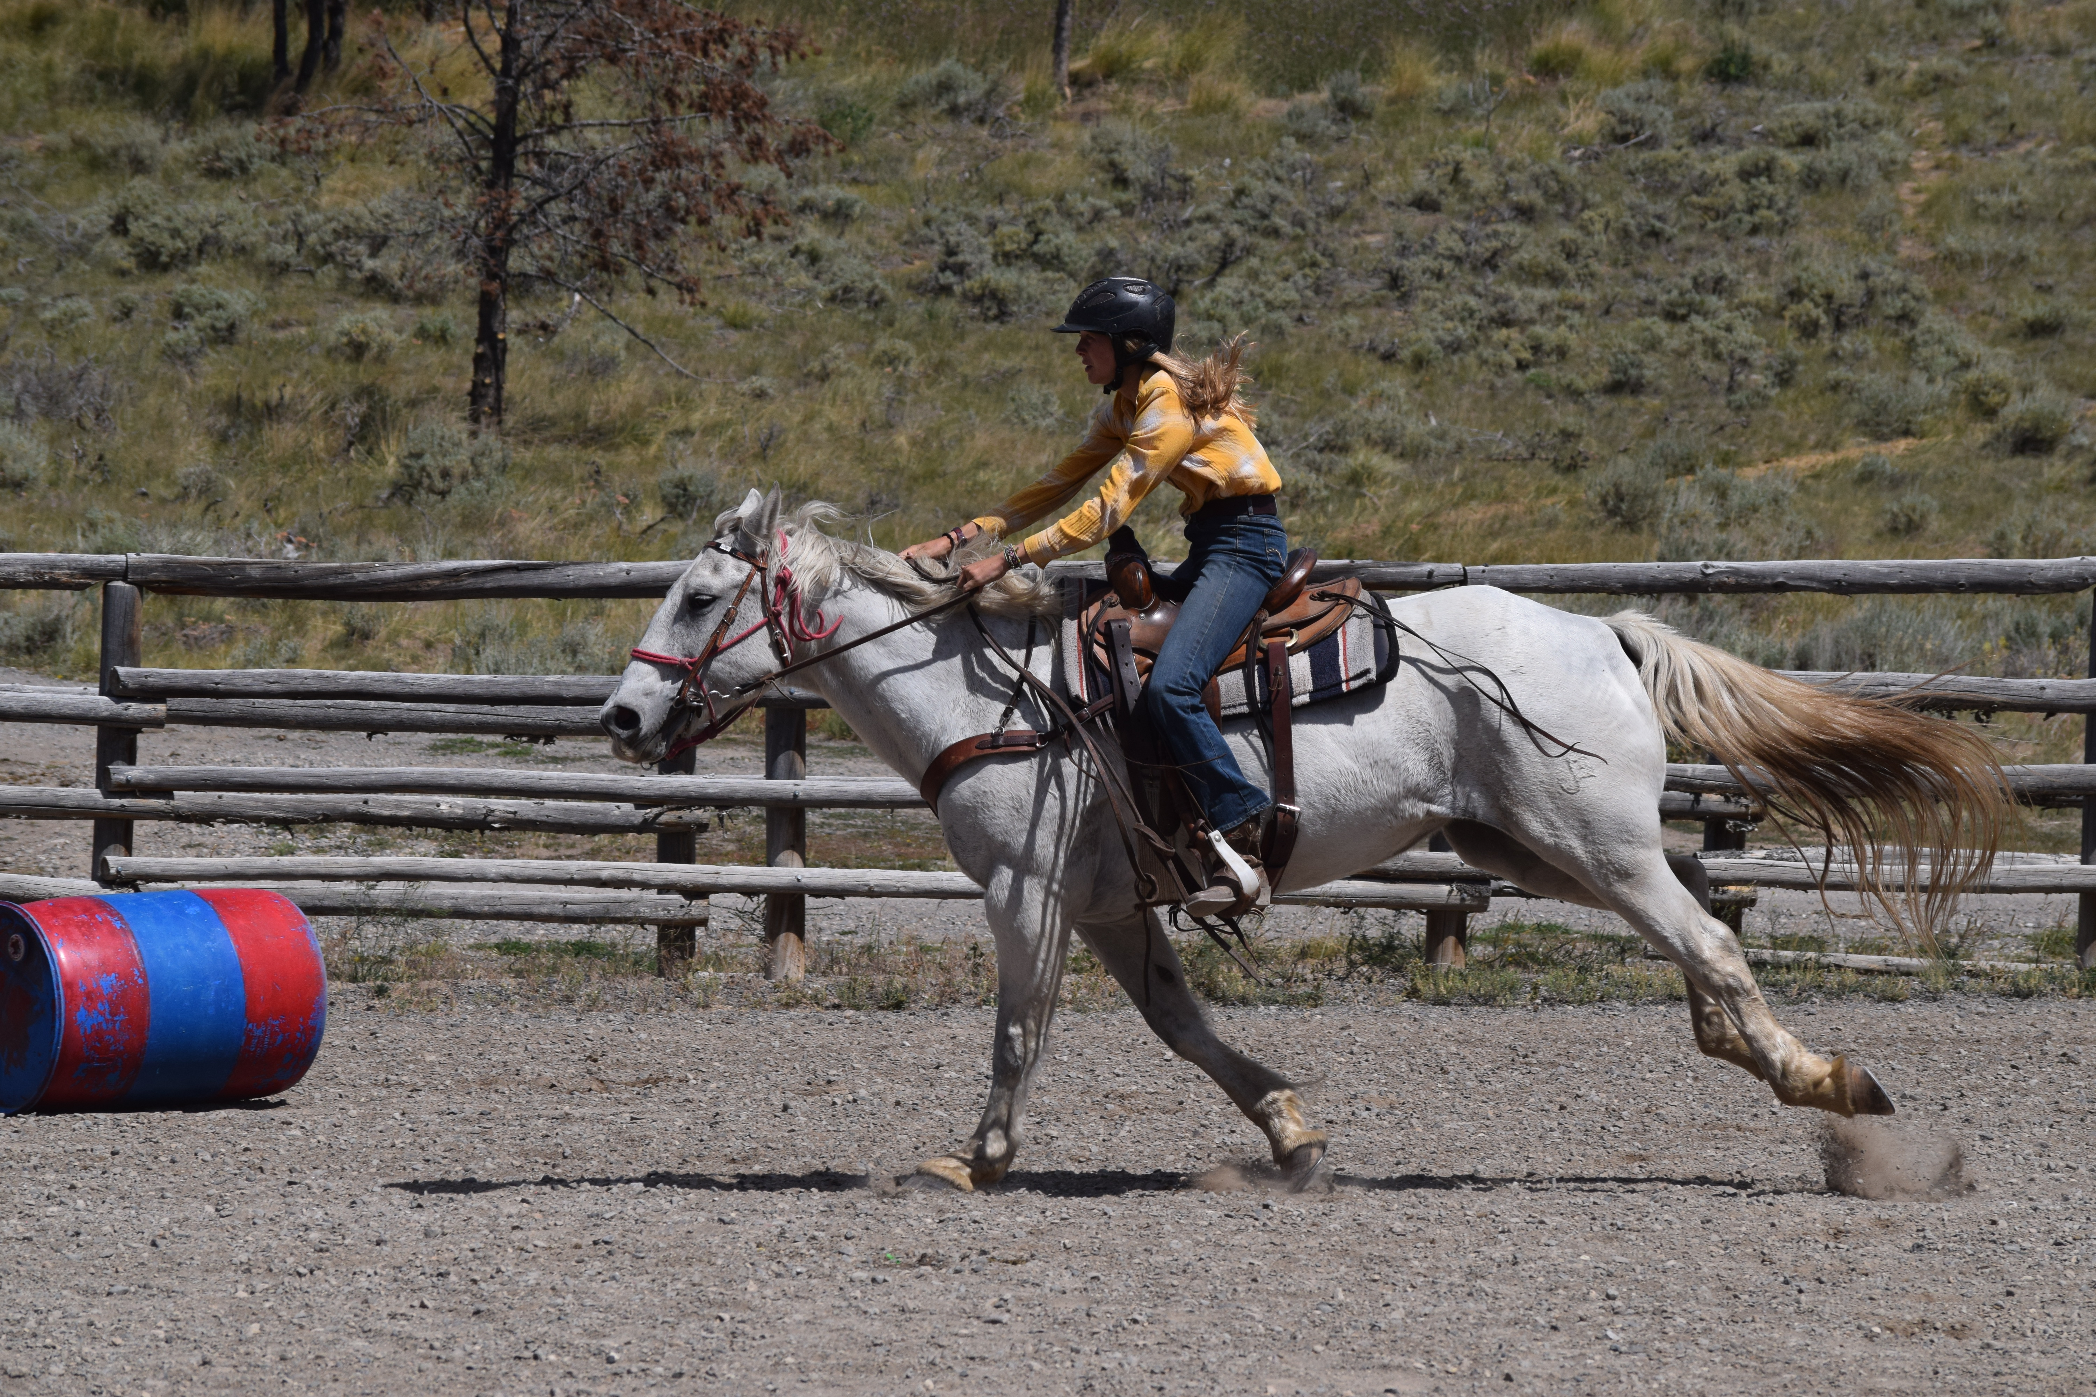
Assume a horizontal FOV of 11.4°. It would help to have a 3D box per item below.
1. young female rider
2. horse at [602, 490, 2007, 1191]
[{"bbox_3d":[0.110,-0.247,25.100,0.904,1.526,0.700,0,1,-5],"label":"young female rider"},{"bbox_3d":[0.614,0.339,25.100,3.343,1.677,0.640,0,1,-5],"label":"horse"}]

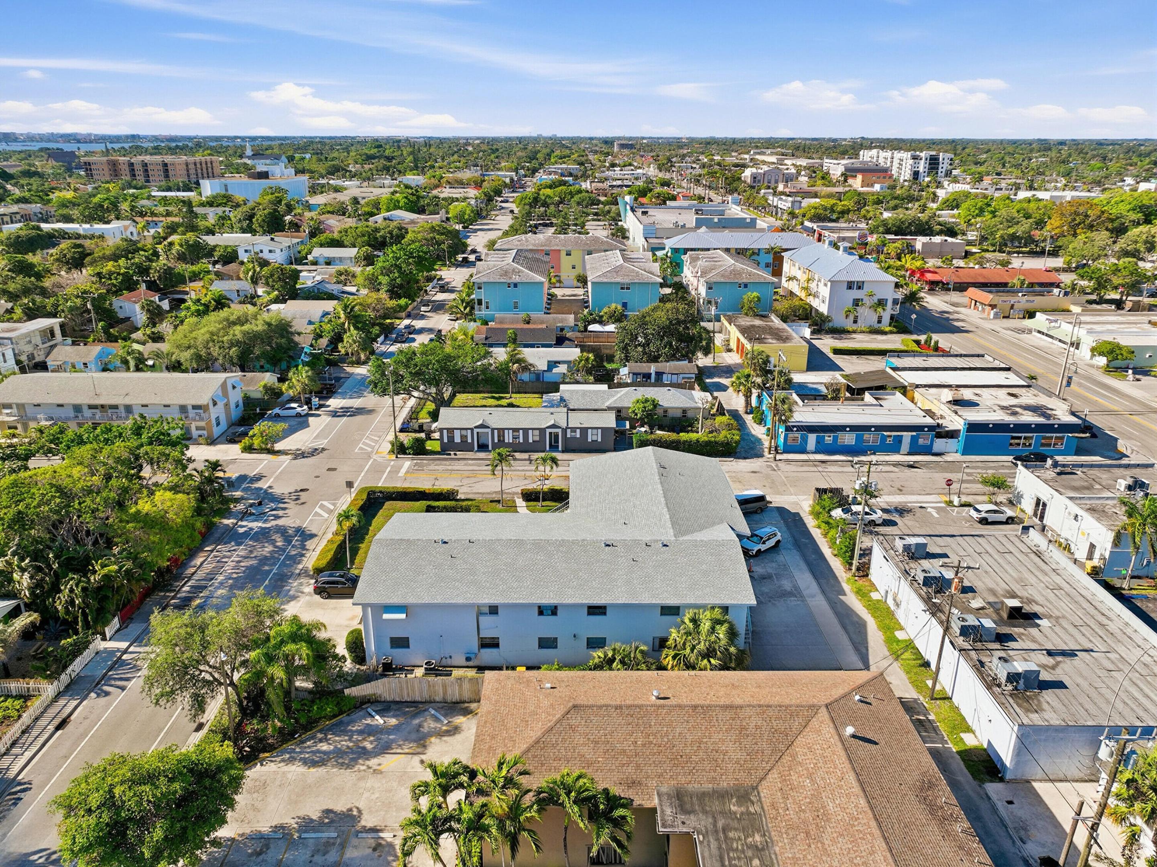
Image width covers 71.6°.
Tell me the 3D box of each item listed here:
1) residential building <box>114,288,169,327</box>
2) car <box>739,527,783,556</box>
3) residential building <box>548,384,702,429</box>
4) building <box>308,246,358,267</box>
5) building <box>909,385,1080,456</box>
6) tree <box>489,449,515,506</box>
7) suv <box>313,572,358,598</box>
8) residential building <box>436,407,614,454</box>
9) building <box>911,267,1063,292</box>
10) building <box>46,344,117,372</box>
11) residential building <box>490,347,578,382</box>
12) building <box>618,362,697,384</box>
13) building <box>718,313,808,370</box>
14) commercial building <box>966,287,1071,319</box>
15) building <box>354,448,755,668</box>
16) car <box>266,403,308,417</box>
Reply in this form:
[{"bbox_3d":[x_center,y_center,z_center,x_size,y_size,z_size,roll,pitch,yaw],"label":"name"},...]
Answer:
[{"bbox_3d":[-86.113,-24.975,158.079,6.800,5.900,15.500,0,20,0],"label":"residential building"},{"bbox_3d":[16.399,9.526,72.025,4.450,1.640,1.840,-15,25,-36],"label":"car"},{"bbox_3d":[6.685,-3.808,104.977,19.581,3.652,8.725,0,20,0],"label":"residential building"},{"bbox_3d":[-68.201,-49.835,224.836,11.700,4.400,9.000,0,20,0],"label":"building"},{"bbox_3d":[50.205,-1.715,96.966,13.800,4.300,13.000,0,20,0],"label":"building"},{"bbox_3d":[-7.463,4.272,77.811,2.300,6.150,2.400,0,20,0],"label":"tree"},{"bbox_3d":[-18.993,12.218,64.920,4.700,1.660,1.900,0,20,0],"label":"suv"},{"bbox_3d":[-5.943,-1.006,95.423,20.400,4.300,7.200,0,20,0],"label":"residential building"},{"bbox_3d":[94.760,-36.588,189.785,33.300,5.000,10.000,0,20,0],"label":"building"},{"bbox_3d":[-76.763,-11.377,124.029,7.508,4.261,6.087,1,20,2],"label":"building"},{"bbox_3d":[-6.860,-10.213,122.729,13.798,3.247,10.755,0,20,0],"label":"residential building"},{"bbox_3d":[11.992,-8.879,118.045,10.000,3.400,6.200,0,20,0],"label":"building"},{"bbox_3d":[30.447,-15.478,133.693,9.800,4.300,22.200,0,20,0],"label":"building"},{"bbox_3d":[89.960,-26.813,165.261,16.600,4.600,11.000,0,20,0],"label":"commercial building"},{"bbox_3d":[-0.781,8.856,66.898,29.100,6.700,25.800,0,20,0],"label":"building"},{"bbox_3d":[-38.214,-3.256,106.588,4.750,1.450,1.850,0,20,0],"label":"car"}]

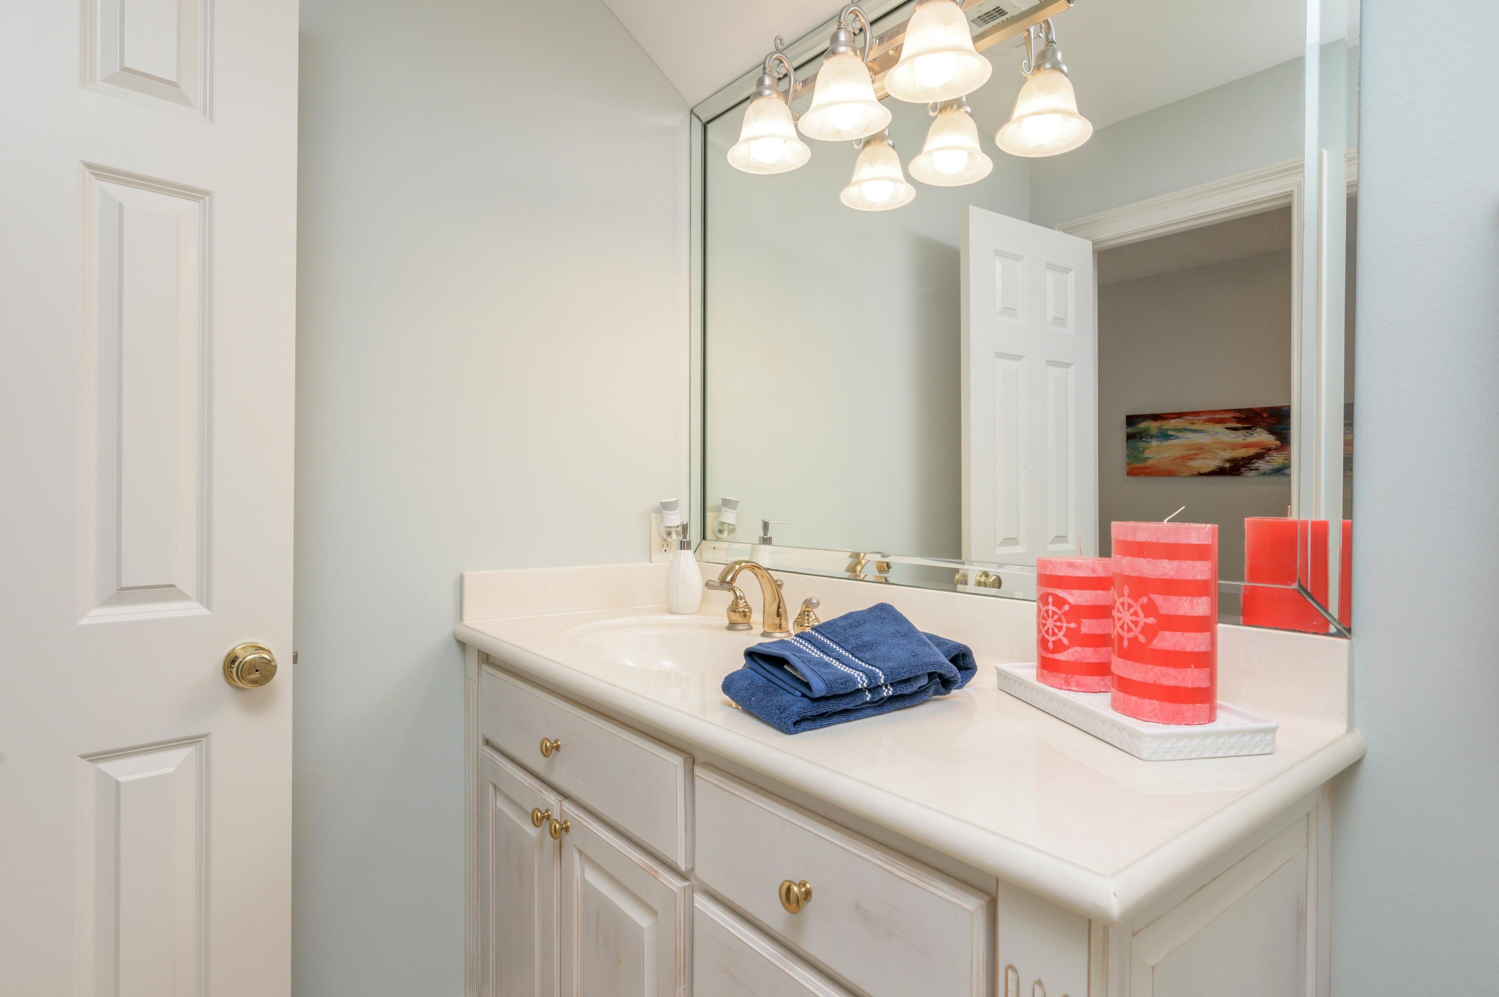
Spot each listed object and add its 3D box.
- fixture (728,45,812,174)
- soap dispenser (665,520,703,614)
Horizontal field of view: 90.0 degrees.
[{"bbox_3d":[0.041,-0.728,1.364,0.165,0.208,0.152,0,0,0],"label":"fixture"},{"bbox_3d":[-0.143,0.149,1.642,0.081,0.198,0.088,0,0,0],"label":"soap dispenser"}]

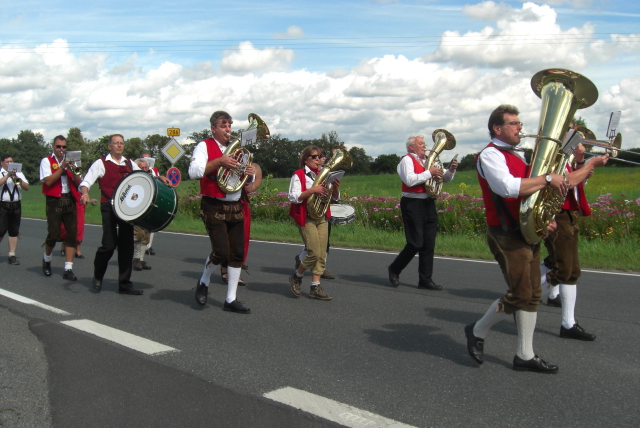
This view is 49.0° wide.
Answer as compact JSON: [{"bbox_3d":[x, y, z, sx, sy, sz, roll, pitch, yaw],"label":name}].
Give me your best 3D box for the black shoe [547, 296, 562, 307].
[{"bbox_3d":[2.364,0.861,6.950,0.280,0.115,0.105,2,3,44],"label":"black shoe"}]

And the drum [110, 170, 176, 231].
[{"bbox_3d":[-1.895,-0.131,7.650,0.610,0.610,0.370,0,-15,30],"label":"drum"}]

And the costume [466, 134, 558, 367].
[{"bbox_3d":[1.241,0.255,4.530,0.540,1.450,0.500,1,3,35],"label":"costume"}]

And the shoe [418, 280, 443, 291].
[{"bbox_3d":[1.274,0.824,8.100,0.285,0.110,0.105,2,3,38],"label":"shoe"}]

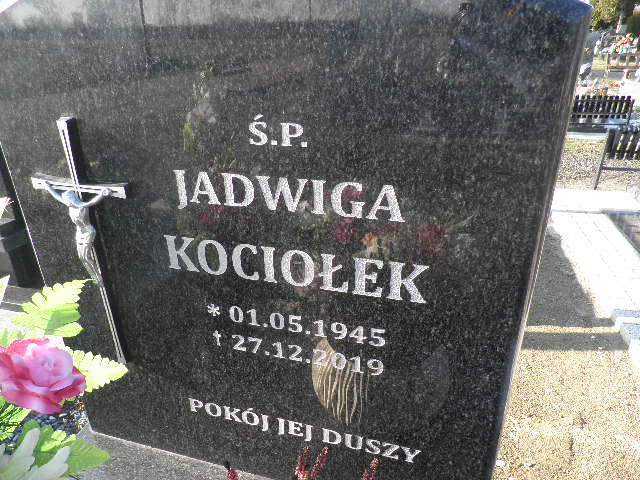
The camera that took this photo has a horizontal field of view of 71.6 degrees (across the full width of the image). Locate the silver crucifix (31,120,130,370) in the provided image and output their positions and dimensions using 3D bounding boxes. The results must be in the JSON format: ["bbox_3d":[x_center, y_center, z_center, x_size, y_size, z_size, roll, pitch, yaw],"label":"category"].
[{"bbox_3d":[-0.340,0.031,0.665,0.160,0.406,0.031,6,26,15],"label":"silver crucifix"}]

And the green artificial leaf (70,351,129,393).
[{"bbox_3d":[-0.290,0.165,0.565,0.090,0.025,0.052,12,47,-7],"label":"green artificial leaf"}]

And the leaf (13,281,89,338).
[{"bbox_3d":[-0.328,0.088,0.537,0.070,0.028,0.095,29,48,3],"label":"leaf"}]

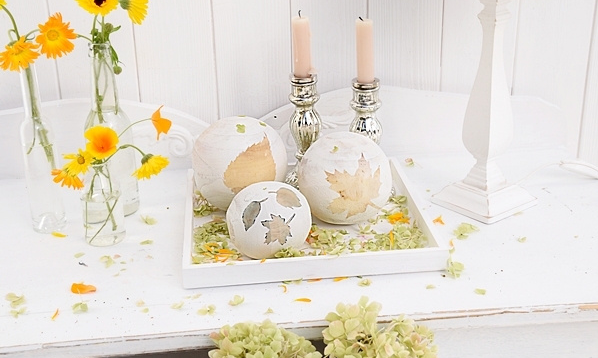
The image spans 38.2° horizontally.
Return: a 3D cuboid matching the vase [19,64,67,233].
[{"bbox_3d":[-0.326,-0.042,1.084,0.043,0.224,0.043,-1,24,1],"label":"vase"}]

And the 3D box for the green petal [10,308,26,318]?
[{"bbox_3d":[-0.301,0.144,0.929,0.019,0.006,0.015,-1,24,1],"label":"green petal"}]

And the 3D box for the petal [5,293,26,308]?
[{"bbox_3d":[-0.311,0.133,0.948,0.023,0.007,0.019,-1,23,0],"label":"petal"}]

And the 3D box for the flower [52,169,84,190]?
[{"bbox_3d":[-0.281,0.001,1.053,0.040,0.019,0.031,24,6,0],"label":"flower"}]

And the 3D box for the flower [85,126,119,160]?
[{"bbox_3d":[-0.234,-0.043,1.025,0.040,0.039,0.024,-8,-18,-15],"label":"flower"}]

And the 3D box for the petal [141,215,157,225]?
[{"bbox_3d":[-0.197,0.054,1.131,0.021,0.006,0.017,-1,23,0],"label":"petal"}]

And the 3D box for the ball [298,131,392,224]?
[{"bbox_3d":[0.059,-0.002,1.092,0.118,0.118,0.118,-1,23,0],"label":"ball"}]

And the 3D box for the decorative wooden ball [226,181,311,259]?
[{"bbox_3d":[-0.034,0.049,1.008,0.100,0.092,0.100,-1,24,1],"label":"decorative wooden ball"}]

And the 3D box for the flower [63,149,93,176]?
[{"bbox_3d":[-0.270,-0.020,1.052,0.036,0.033,0.016,-3,6,-3],"label":"flower"}]

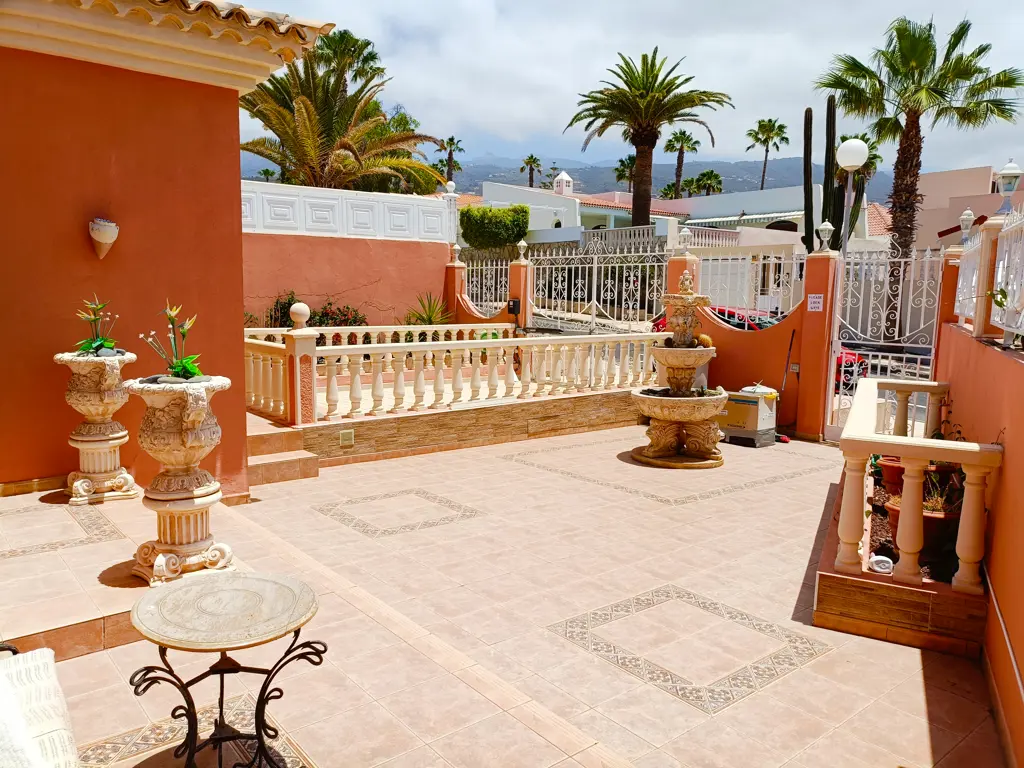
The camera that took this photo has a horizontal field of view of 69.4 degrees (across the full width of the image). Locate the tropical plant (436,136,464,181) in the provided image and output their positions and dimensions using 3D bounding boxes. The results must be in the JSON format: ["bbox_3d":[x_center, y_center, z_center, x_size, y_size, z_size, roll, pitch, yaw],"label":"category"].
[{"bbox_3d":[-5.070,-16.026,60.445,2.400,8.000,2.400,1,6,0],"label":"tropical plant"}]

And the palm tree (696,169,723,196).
[{"bbox_3d":[15.964,-14.504,60.333,2.200,6.000,2.200,1,6,0],"label":"palm tree"}]

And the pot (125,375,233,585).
[{"bbox_3d":[-1.628,0.447,3.641,0.530,0.910,0.530,-4,8,-39],"label":"pot"}]

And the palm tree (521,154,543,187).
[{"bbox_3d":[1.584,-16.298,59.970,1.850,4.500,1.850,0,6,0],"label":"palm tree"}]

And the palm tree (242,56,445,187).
[{"bbox_3d":[-3.958,-4.472,15.772,4.600,4.900,4.400,1,6,0],"label":"palm tree"}]

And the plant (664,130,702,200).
[{"bbox_3d":[12.211,-14.122,53.445,2.700,8.000,2.700,1,6,0],"label":"plant"}]

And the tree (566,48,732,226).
[{"bbox_3d":[4.621,-8.149,26.400,5.800,7.200,5.800,1,6,0],"label":"tree"}]

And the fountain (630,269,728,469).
[{"bbox_3d":[1.821,-0.199,7.867,1.050,2.030,1.050,1,6,0],"label":"fountain"}]

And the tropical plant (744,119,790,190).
[{"bbox_3d":[16.444,-13.442,48.417,2.800,7.500,2.800,1,6,0],"label":"tropical plant"}]

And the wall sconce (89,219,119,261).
[{"bbox_3d":[-2.718,-0.961,4.920,0.180,0.275,0.110,-5,8,-38],"label":"wall sconce"}]

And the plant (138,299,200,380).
[{"bbox_3d":[-1.552,-0.205,3.366,0.250,0.345,0.210,-5,8,-38],"label":"plant"}]

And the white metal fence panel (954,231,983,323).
[{"bbox_3d":[3.668,-0.788,5.965,0.080,0.720,1.720,4,7,27],"label":"white metal fence panel"}]

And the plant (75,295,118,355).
[{"bbox_3d":[-2.594,-0.375,4.617,0.250,0.370,0.210,-5,8,-38],"label":"plant"}]

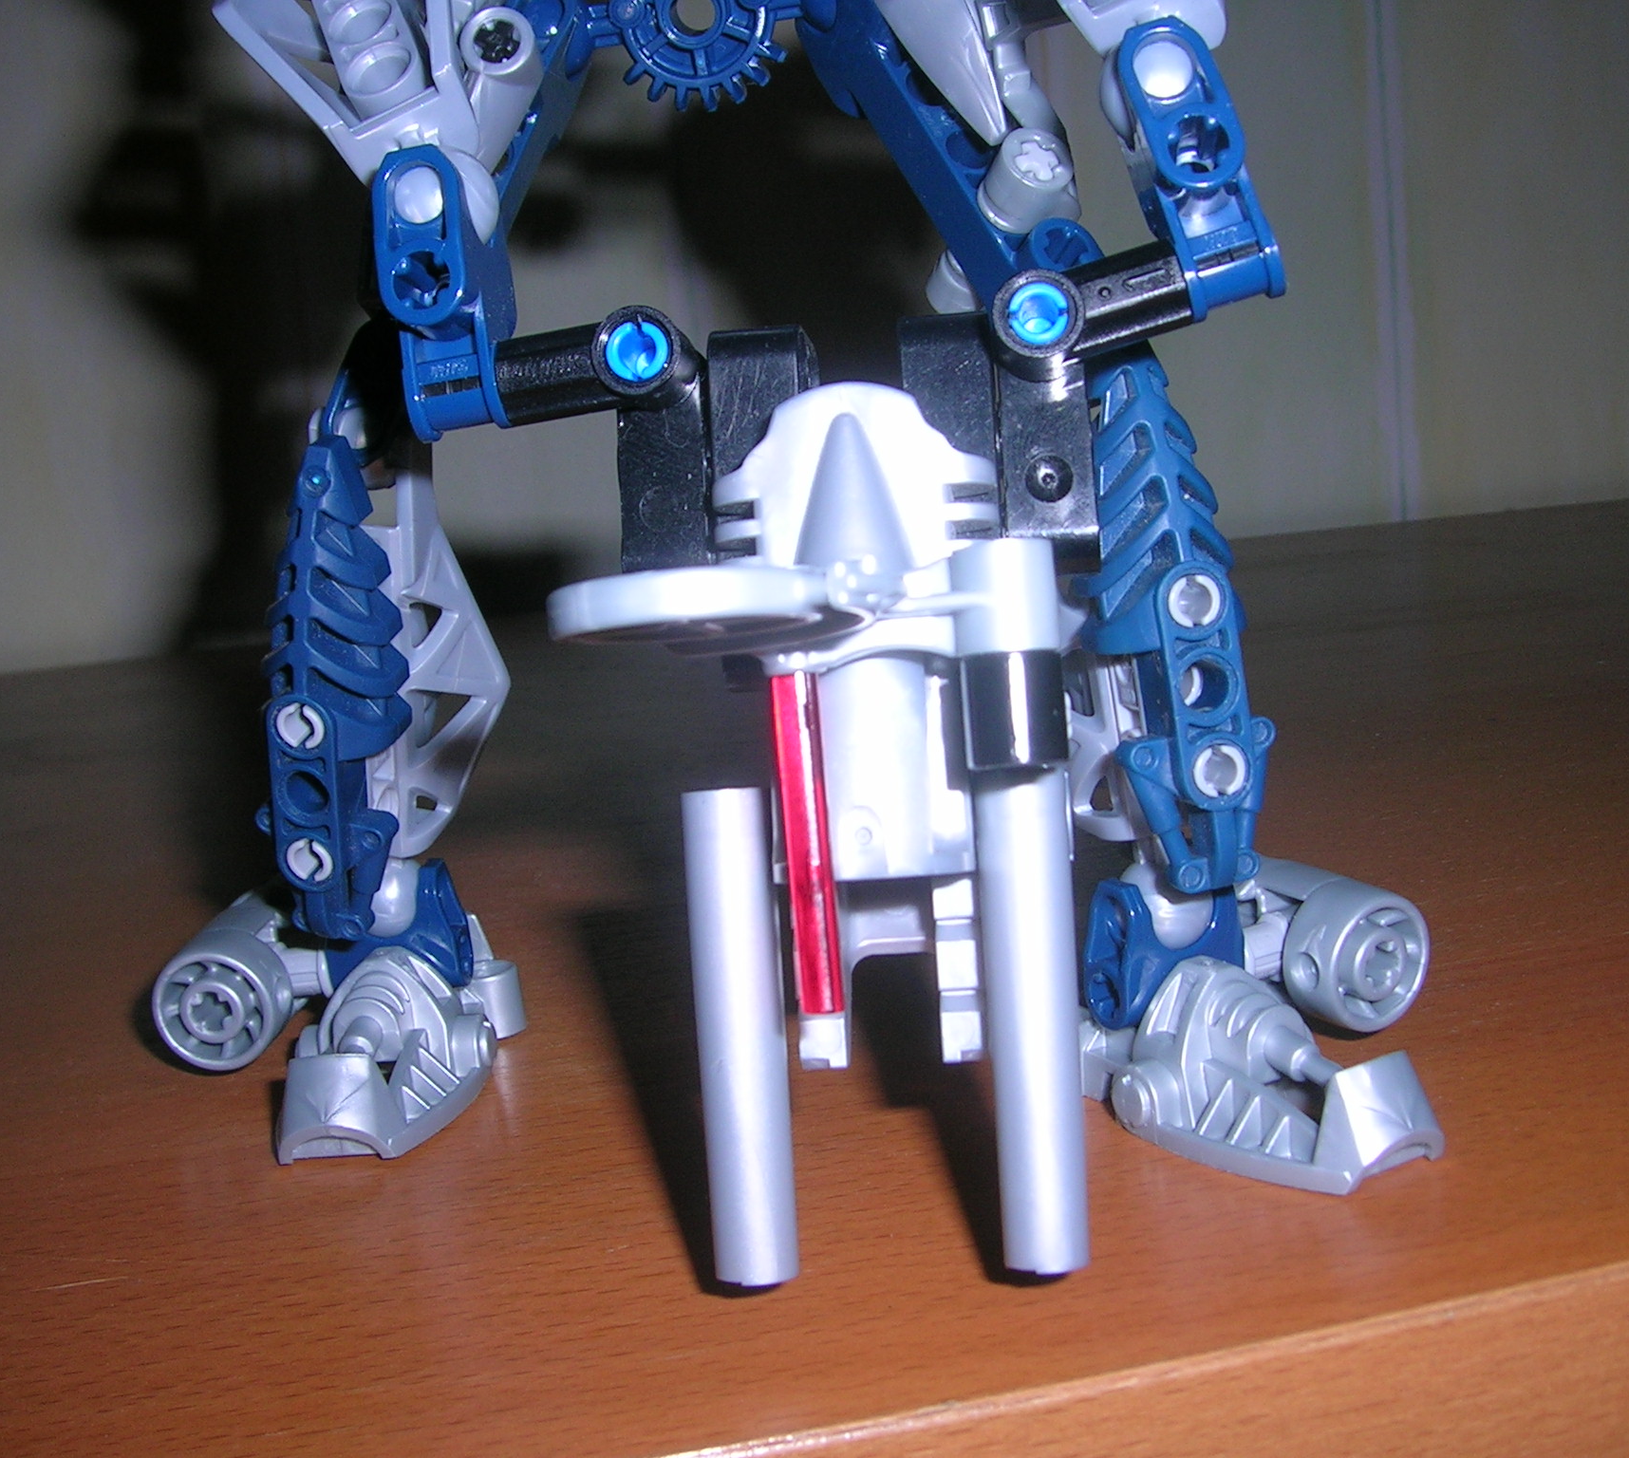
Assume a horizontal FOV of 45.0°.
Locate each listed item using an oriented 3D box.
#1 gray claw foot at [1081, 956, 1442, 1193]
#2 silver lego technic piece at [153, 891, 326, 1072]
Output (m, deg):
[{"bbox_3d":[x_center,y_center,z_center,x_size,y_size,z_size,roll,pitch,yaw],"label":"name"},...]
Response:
[{"bbox_3d":[0.042,0.028,0.184,0.024,0.016,0.036,-10,11,-26],"label":"gray claw foot"},{"bbox_3d":[-0.065,0.029,0.227,0.016,0.015,0.019,-4,14,6],"label":"silver lego technic piece"}]

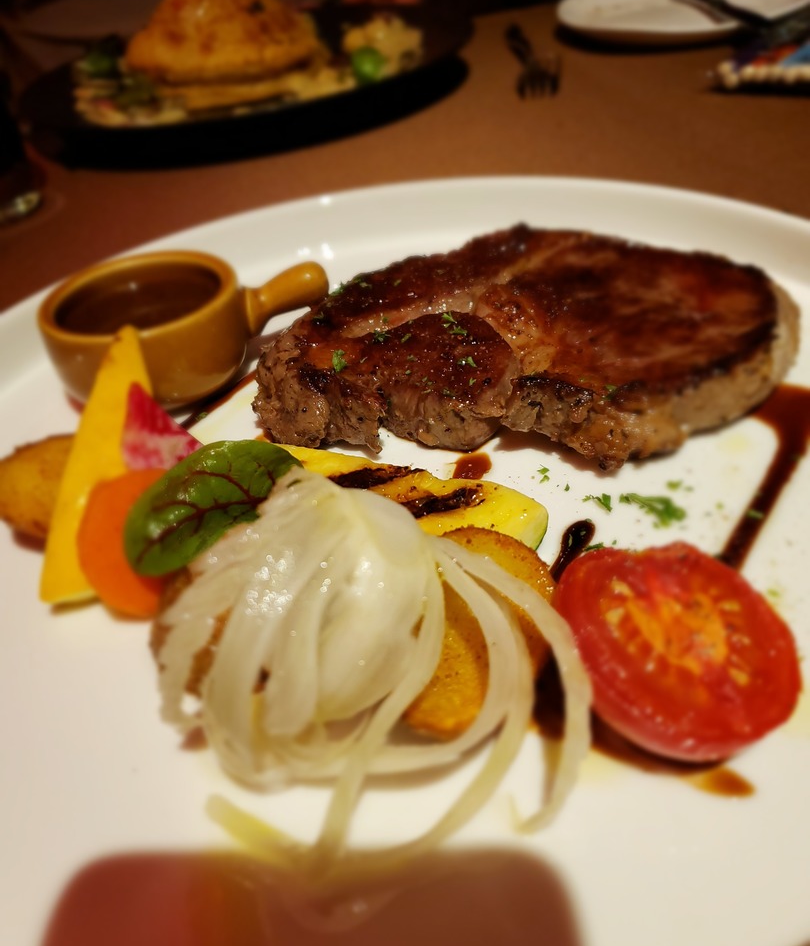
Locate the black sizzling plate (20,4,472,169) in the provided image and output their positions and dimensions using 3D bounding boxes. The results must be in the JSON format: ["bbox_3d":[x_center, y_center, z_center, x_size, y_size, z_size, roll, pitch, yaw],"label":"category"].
[{"bbox_3d":[-0.103,-0.272,0.553,0.295,0.027,0.292,-8,39,0],"label":"black sizzling plate"}]

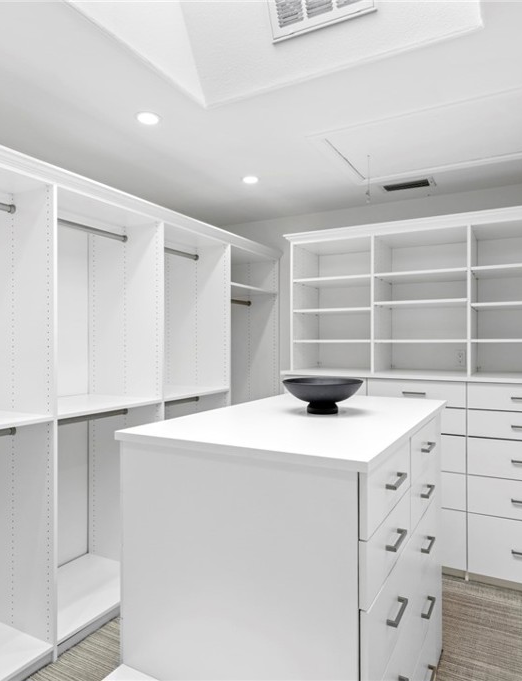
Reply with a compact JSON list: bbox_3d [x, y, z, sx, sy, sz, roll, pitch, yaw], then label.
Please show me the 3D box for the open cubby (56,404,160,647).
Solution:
[{"bbox_3d":[-1.011,0.869,2.494,0.610,1.012,0.712,0,0,29],"label":"open cubby"}]

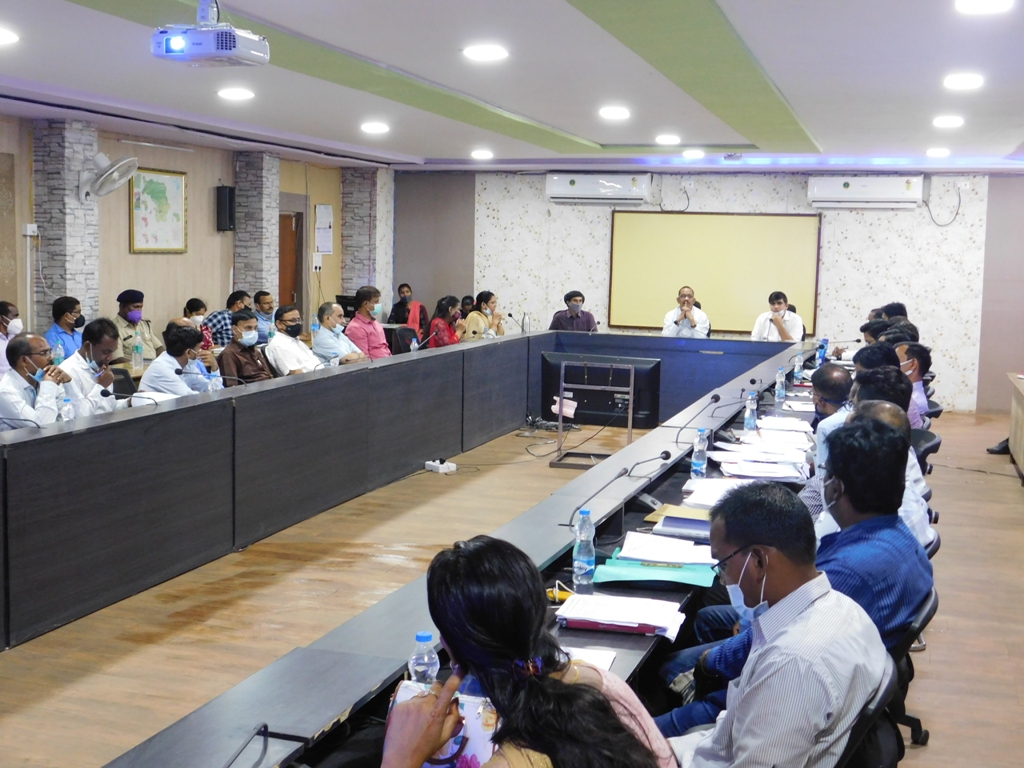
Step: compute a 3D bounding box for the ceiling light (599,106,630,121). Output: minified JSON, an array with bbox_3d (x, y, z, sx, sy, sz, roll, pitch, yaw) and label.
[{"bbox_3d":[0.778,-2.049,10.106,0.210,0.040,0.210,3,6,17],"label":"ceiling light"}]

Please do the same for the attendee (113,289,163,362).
[{"bbox_3d":[-2.756,-0.050,9.819,0.520,1.282,0.720,-4,8,-41],"label":"attendee"}]

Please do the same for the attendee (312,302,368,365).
[{"bbox_3d":[-1.125,-0.002,10.053,0.720,1.211,0.500,2,6,10],"label":"attendee"}]

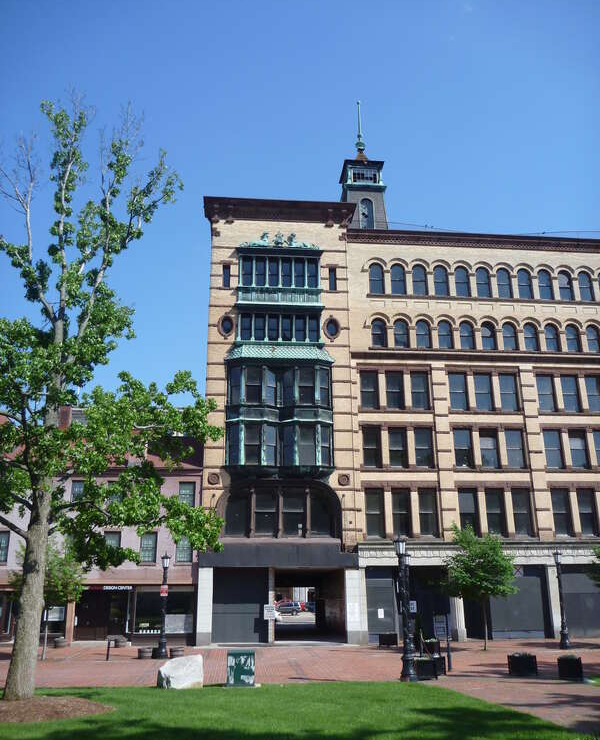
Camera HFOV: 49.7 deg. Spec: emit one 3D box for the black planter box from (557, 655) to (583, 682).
[{"bbox_3d":[8.990,9.941,21.592,0.780,0.661,0.750,-7,-19,20],"label":"black planter box"}]

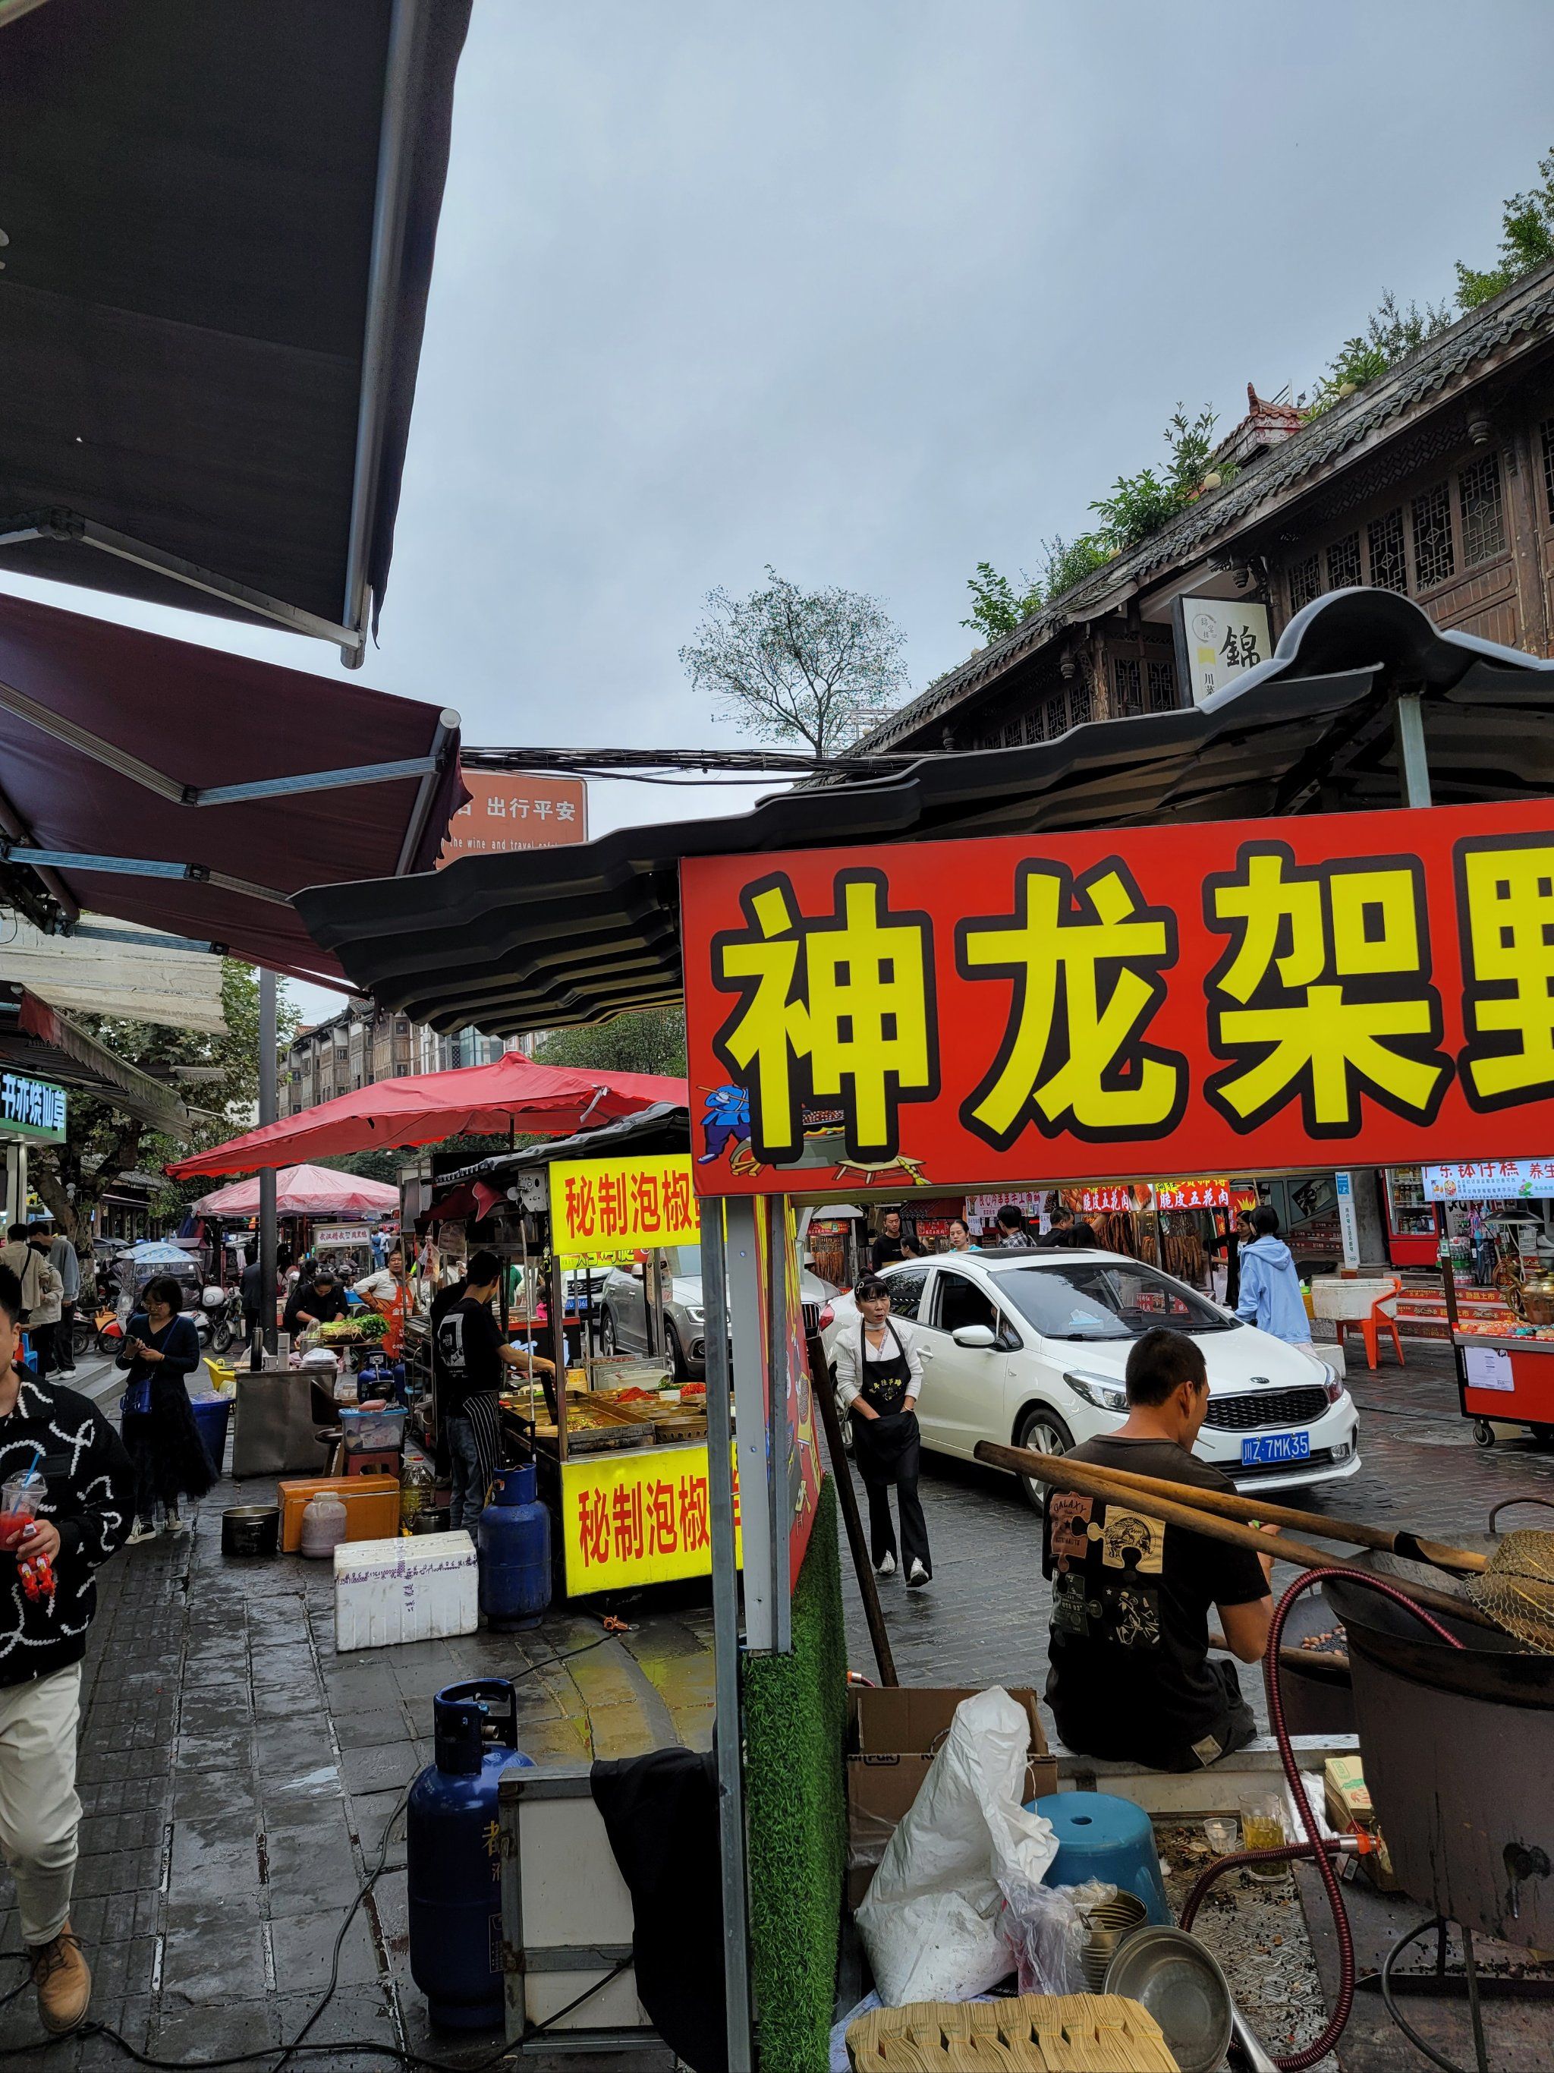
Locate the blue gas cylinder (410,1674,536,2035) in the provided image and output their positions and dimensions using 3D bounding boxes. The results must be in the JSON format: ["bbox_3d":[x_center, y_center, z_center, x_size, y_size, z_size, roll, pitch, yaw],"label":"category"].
[{"bbox_3d":[-0.744,1.978,3.660,0.318,0.710,0.318,-2,-6,0],"label":"blue gas cylinder"}]

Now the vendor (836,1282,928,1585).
[{"bbox_3d":[0.546,2.012,7.700,0.490,1.580,0.380,-1,-6,-12],"label":"vendor"}]

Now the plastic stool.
[{"bbox_3d":[0.556,1.493,2.700,0.320,0.220,0.320,-2,-5,0],"label":"plastic stool"}]

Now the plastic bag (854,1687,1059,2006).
[{"bbox_3d":[0.297,1.368,2.530,0.330,0.450,0.290,-2,-5,0],"label":"plastic bag"}]

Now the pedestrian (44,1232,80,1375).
[{"bbox_3d":[-7.436,2.742,15.500,0.450,1.660,0.480,0,-6,-21],"label":"pedestrian"}]

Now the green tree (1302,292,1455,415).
[{"bbox_3d":[6.934,-7.907,17.300,1.000,1.200,1.900,0,-6,-20],"label":"green tree"}]

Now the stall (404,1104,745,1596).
[{"bbox_3d":[-0.846,1.569,7.789,1.750,2.300,1.900,0,-6,-21],"label":"stall"}]

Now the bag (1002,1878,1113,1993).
[{"bbox_3d":[0.653,2.115,3.500,0.280,0.290,0.210,-2,-6,0],"label":"bag"}]

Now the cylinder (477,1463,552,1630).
[{"bbox_3d":[-1.188,2.303,6.782,0.322,0.690,0.322,-2,-6,0],"label":"cylinder"}]

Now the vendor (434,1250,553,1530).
[{"bbox_3d":[-1.502,1.883,7.650,0.550,1.660,0.500,1,-6,-30],"label":"vendor"}]

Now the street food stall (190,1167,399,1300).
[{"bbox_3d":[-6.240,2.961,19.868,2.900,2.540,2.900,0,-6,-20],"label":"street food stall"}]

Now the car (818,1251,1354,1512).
[{"bbox_3d":[1.775,2.157,10.080,1.780,1.450,4.550,0,-6,-23],"label":"car"}]

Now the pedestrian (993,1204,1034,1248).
[{"bbox_3d":[2.009,2.257,12.311,0.460,1.710,0.320,0,-6,-18],"label":"pedestrian"}]

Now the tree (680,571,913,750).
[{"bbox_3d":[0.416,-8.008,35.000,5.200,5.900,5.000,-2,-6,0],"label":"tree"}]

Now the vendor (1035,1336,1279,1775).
[{"bbox_3d":[0.849,1.302,3.320,0.500,1.300,0.650,-6,-6,32],"label":"vendor"}]

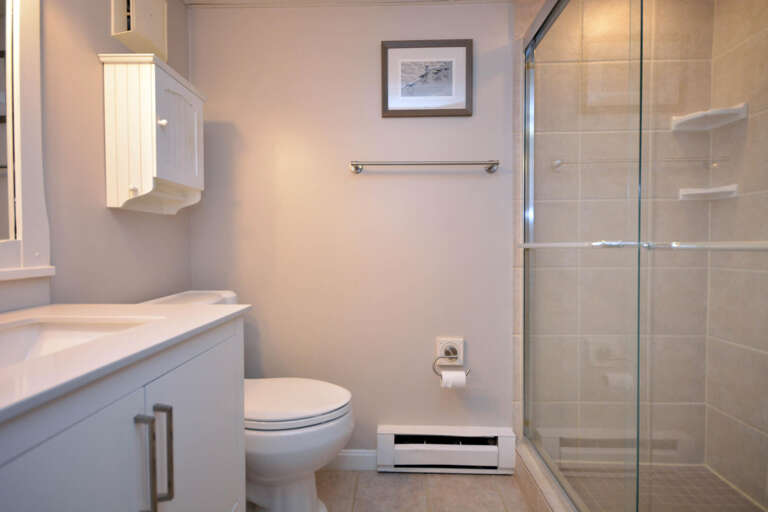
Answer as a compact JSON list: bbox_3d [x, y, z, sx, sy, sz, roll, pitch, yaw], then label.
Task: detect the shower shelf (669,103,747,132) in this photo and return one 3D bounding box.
[{"bbox_3d":[1.409,-0.585,1.569,0.135,0.068,0.238,-1,2,-44],"label":"shower shelf"}]

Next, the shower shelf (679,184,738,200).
[{"bbox_3d":[1.421,-0.271,1.586,0.105,0.052,0.186,-1,2,-44],"label":"shower shelf"}]

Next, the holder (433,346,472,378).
[{"bbox_3d":[0.302,0.476,1.615,0.165,0.135,0.085,0,1,1],"label":"holder"}]

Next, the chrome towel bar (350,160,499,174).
[{"bbox_3d":[0.177,-0.395,1.609,0.642,0.046,0.078,0,1,1],"label":"chrome towel bar"}]

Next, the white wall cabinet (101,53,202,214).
[{"bbox_3d":[-0.818,-0.404,1.328,0.183,0.484,0.330,0,1,1],"label":"white wall cabinet"}]

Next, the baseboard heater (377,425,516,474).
[{"bbox_3d":[0.280,0.880,1.645,0.615,0.192,0.062,0,1,1],"label":"baseboard heater"}]

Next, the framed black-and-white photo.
[{"bbox_3d":[0.193,-0.789,1.627,0.406,0.339,0.022,0,1,1],"label":"framed black-and-white photo"}]

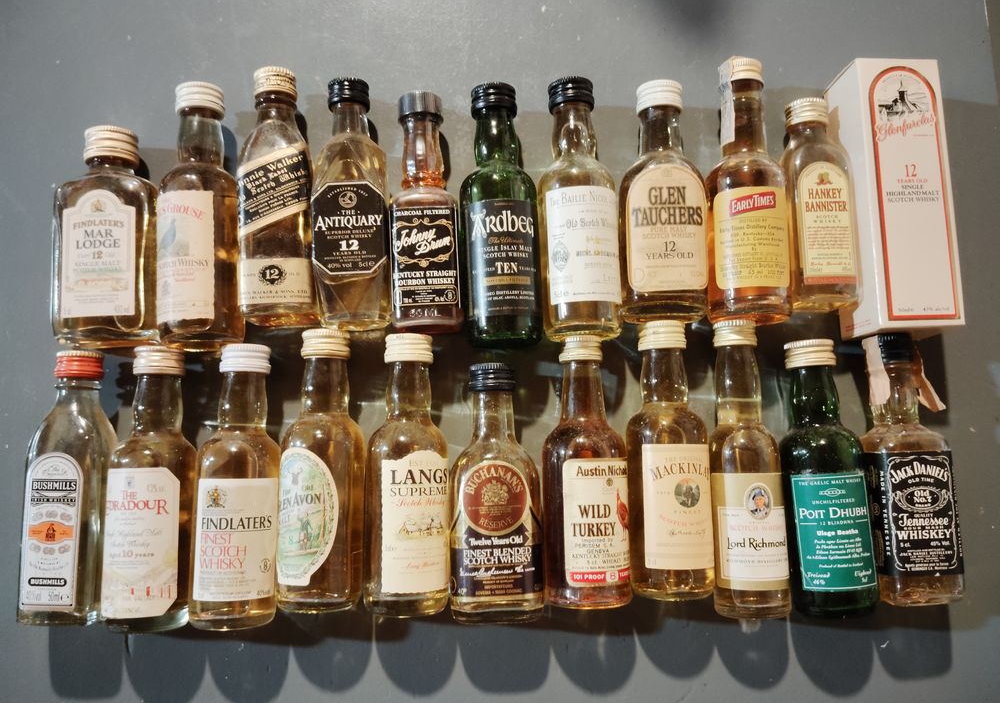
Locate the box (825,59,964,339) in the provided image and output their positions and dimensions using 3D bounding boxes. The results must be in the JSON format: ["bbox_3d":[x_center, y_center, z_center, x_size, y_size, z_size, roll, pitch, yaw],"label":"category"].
[{"bbox_3d":[0.175,-0.067,0.364,0.036,0.035,0.119,-1,82,-1],"label":"box"}]

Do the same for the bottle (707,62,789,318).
[{"bbox_3d":[0.112,-0.073,0.366,0.033,0.032,0.119,1,82,-1],"label":"bottle"}]

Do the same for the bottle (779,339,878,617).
[{"bbox_3d":[0.139,0.052,0.348,0.033,0.033,0.114,-5,82,14],"label":"bottle"}]

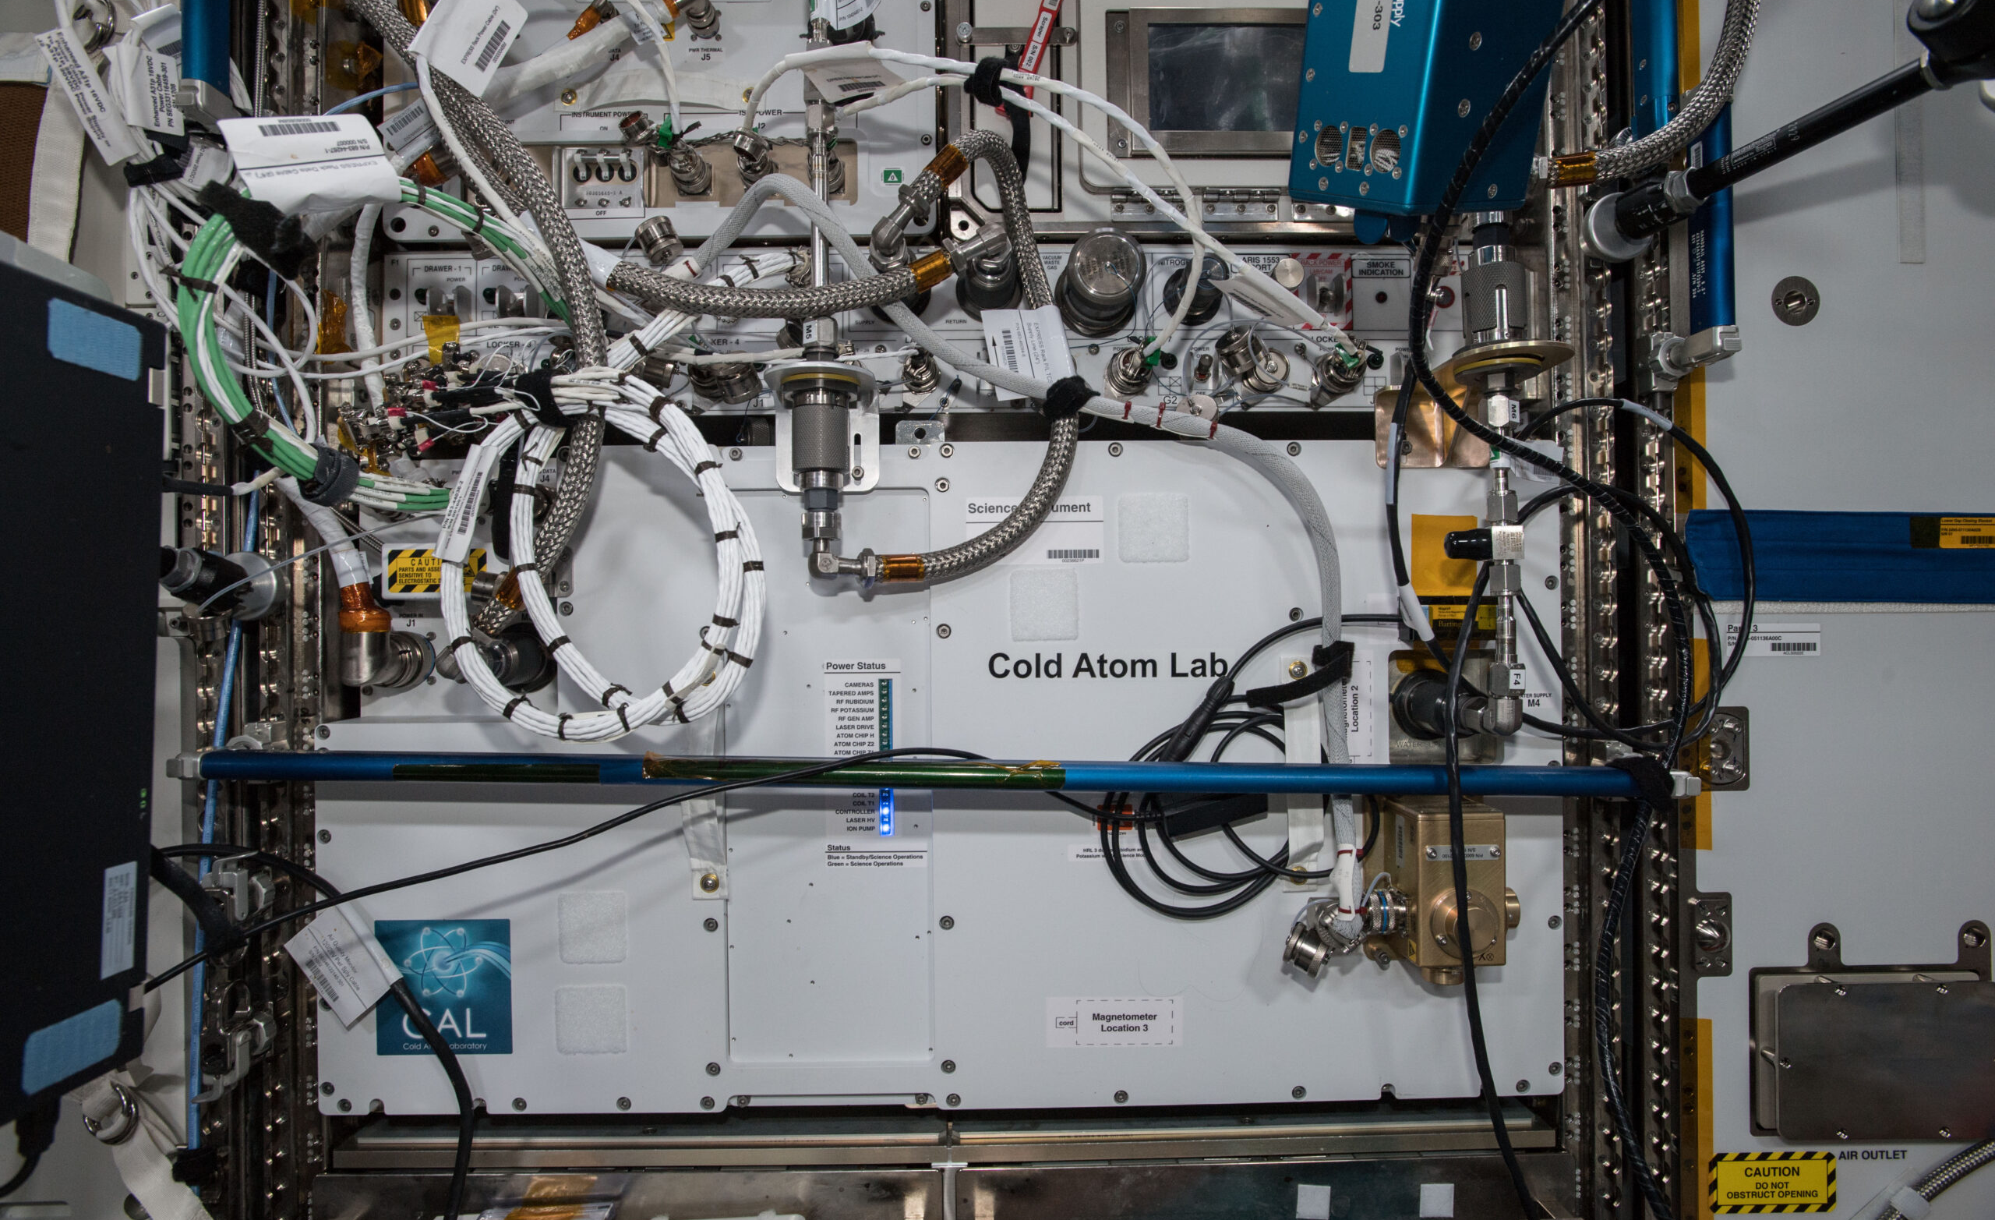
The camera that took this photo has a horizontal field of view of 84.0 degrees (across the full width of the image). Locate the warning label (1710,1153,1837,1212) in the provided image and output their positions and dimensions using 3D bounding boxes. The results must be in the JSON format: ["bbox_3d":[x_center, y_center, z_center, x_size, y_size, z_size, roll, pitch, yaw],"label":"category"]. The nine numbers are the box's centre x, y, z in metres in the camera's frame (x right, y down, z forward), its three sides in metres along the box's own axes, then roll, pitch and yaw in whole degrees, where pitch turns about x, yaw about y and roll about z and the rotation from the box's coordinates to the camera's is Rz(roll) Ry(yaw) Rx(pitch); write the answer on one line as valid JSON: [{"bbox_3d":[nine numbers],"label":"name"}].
[{"bbox_3d":[0.612,0.452,0.876,0.100,0.048,0.002,-1,0,0],"label":"warning label"}]

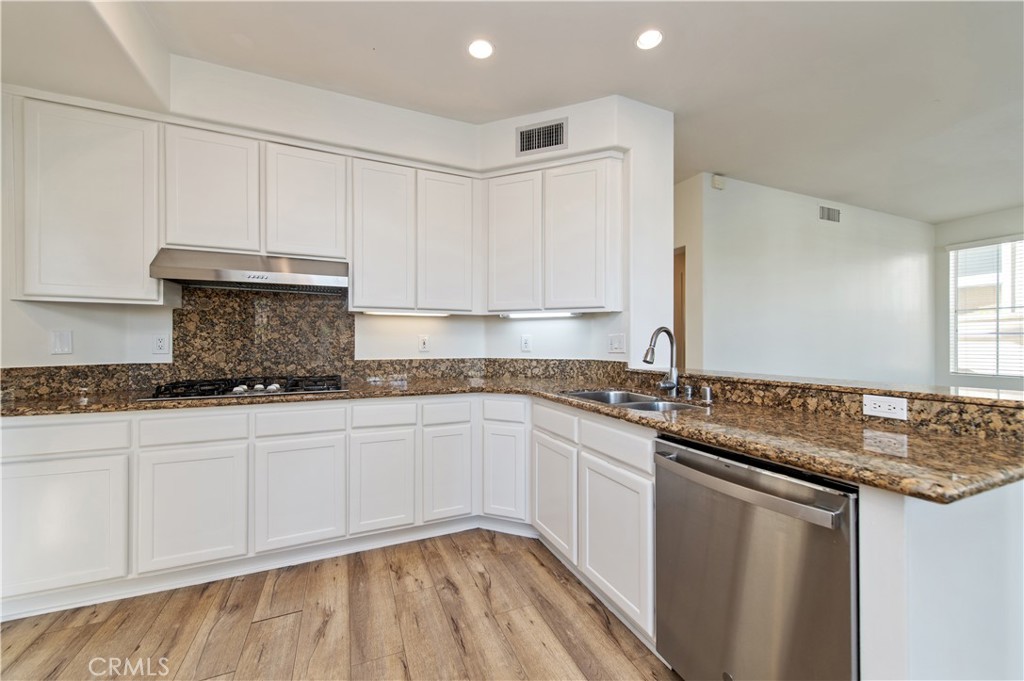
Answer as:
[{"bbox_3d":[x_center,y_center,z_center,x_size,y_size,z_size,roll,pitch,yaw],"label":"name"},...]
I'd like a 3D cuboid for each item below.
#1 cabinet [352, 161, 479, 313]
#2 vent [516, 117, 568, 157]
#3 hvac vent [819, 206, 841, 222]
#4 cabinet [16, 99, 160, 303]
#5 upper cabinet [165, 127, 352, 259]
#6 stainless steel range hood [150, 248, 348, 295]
[{"bbox_3d":[-0.674,-0.674,2.777,0.862,0.981,0.322,0,0,-23],"label":"cabinet"},{"bbox_3d":[0.200,-1.330,2.606,0.355,0.192,0.030,0,0,22],"label":"vent"},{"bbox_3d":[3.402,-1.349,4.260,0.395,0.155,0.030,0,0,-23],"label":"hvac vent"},{"bbox_3d":[-2.161,-0.686,2.130,0.558,0.988,0.322,0,0,-23],"label":"cabinet"},{"bbox_3d":[-1.488,-0.829,2.423,0.915,0.686,0.322,0,0,-23],"label":"upper cabinet"},{"bbox_3d":[-1.467,-0.405,2.366,0.916,0.175,0.442,0,0,-23],"label":"stainless steel range hood"}]

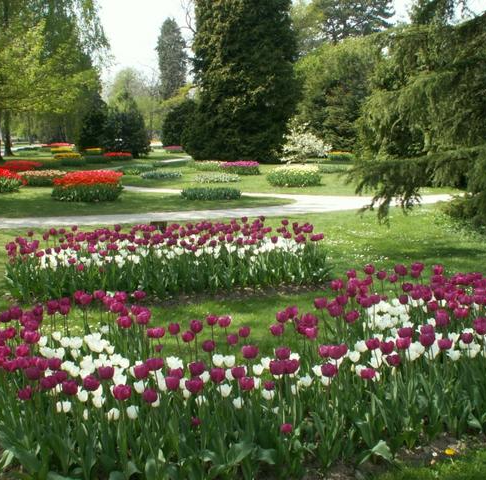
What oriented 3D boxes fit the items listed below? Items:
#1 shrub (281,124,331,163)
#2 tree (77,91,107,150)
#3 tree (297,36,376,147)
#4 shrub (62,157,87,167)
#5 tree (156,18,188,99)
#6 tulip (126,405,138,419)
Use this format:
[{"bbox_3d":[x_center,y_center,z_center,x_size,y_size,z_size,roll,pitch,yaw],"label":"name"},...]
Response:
[{"bbox_3d":[2.914,-4.324,29.693,2.350,2.000,2.200,0,9,0],"label":"shrub"},{"bbox_3d":[-10.494,-8.180,45.272,2.400,4.500,2.300,0,9,0],"label":"tree"},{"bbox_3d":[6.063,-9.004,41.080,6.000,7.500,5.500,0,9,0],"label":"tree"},{"bbox_3d":[-8.068,-3.748,30.802,1.300,0.500,1.200,0,9,0],"label":"shrub"},{"bbox_3d":[-8.828,-19.406,79.900,4.300,15.300,4.200,0,9,0],"label":"tree"},{"bbox_3d":[-0.493,0.758,2.863,0.054,0.062,0.054,0,9,0],"label":"tulip"}]

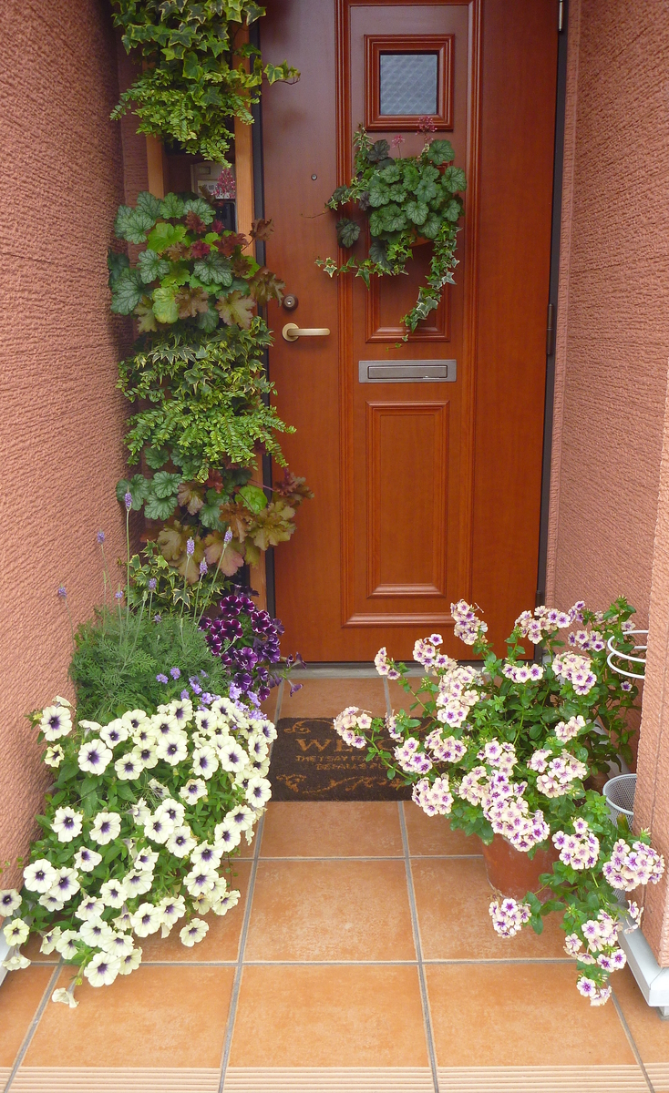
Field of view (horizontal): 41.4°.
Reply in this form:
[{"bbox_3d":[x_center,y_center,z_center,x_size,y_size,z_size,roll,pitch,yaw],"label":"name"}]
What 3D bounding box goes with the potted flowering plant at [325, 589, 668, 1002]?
[{"bbox_3d":[0.276,0.384,1.603,0.570,0.530,0.590,0,15,1],"label":"potted flowering plant"}]

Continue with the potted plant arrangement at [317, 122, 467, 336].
[{"bbox_3d":[0.153,-0.809,2.266,0.380,0.510,0.230,0,15,1],"label":"potted plant arrangement"}]

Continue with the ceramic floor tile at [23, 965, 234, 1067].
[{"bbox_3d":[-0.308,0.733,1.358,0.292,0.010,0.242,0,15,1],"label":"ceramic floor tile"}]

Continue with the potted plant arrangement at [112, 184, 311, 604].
[{"bbox_3d":[-0.305,-0.344,2.303,0.485,1.060,0.260,0,15,1],"label":"potted plant arrangement"}]

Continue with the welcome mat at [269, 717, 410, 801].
[{"bbox_3d":[0.133,0.509,2.159,0.570,0.012,0.403,0,15,1],"label":"welcome mat"}]

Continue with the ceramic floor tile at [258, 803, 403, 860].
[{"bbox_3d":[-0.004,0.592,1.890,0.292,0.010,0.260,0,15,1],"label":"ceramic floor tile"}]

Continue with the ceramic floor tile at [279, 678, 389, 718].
[{"bbox_3d":[0.000,0.439,2.480,0.292,0.010,0.282,0,15,1],"label":"ceramic floor tile"}]

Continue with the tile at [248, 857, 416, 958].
[{"bbox_3d":[-0.006,0.662,1.618,0.292,0.010,0.289,0,15,1],"label":"tile"}]

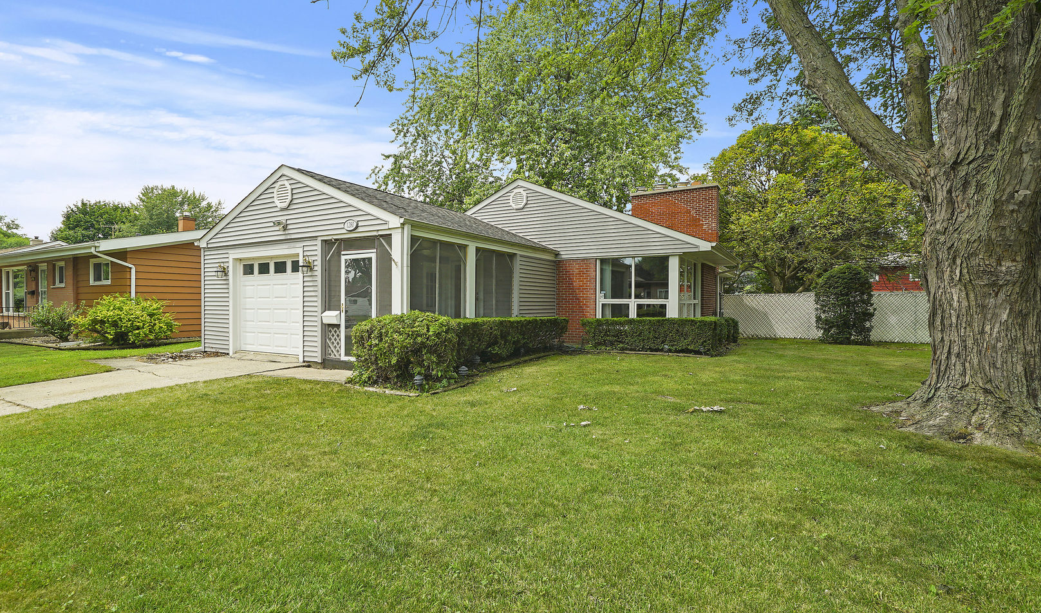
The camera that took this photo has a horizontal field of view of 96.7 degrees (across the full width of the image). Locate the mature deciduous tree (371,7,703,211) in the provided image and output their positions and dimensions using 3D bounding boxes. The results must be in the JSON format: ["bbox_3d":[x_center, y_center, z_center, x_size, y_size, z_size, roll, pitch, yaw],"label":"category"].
[{"bbox_3d":[0.980,-7.102,24.500,16.300,16.200,15.300,0,1,2],"label":"mature deciduous tree"}]

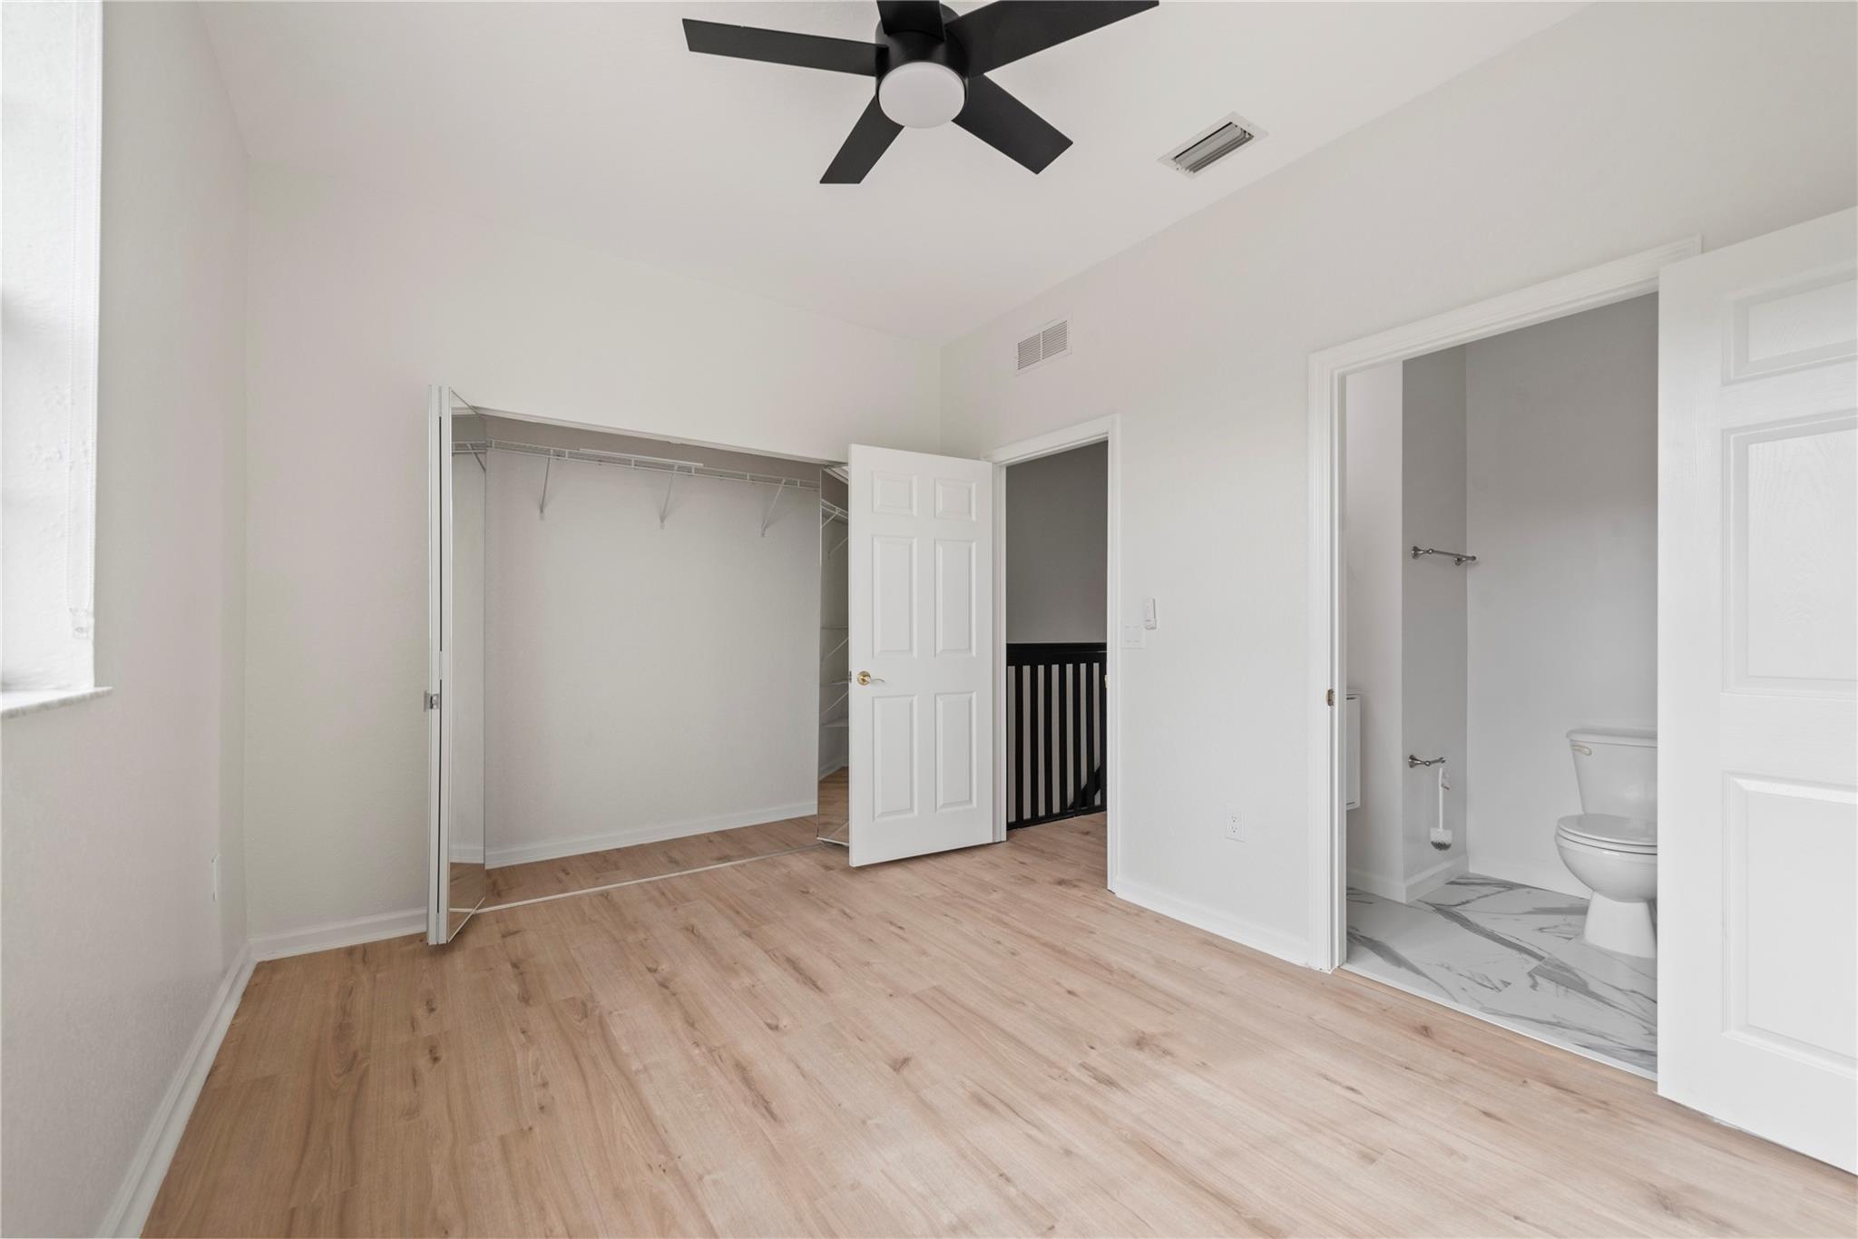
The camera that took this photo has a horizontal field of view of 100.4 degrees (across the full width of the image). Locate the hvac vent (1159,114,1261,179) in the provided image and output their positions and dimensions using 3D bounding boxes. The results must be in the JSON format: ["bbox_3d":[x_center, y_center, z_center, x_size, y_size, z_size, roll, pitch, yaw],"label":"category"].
[{"bbox_3d":[0.969,-1.605,2.651,0.199,0.023,0.308,0,-1,-35],"label":"hvac vent"}]

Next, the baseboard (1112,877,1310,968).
[{"bbox_3d":[1.067,1.162,3.049,0.020,0.093,0.864,0,-1,-35],"label":"baseboard"}]

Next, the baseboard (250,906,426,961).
[{"bbox_3d":[-2.148,1.159,2.856,0.520,0.091,0.020,0,-1,-35],"label":"baseboard"}]

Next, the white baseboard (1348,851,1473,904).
[{"bbox_3d":[2.241,1.172,3.603,0.727,0.093,0.247,0,-1,-35],"label":"white baseboard"}]

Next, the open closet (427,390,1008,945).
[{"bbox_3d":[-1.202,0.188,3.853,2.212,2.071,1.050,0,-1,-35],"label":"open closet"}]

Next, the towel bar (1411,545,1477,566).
[{"bbox_3d":[2.314,-0.284,3.462,0.485,0.061,0.079,0,-1,-35],"label":"towel bar"}]

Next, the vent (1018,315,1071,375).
[{"bbox_3d":[0.552,-1.333,3.789,0.023,0.182,0.394,0,-1,-35],"label":"vent"}]

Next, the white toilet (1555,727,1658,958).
[{"bbox_3d":[2.688,0.834,2.957,0.712,0.745,0.495,0,-1,-35],"label":"white toilet"}]

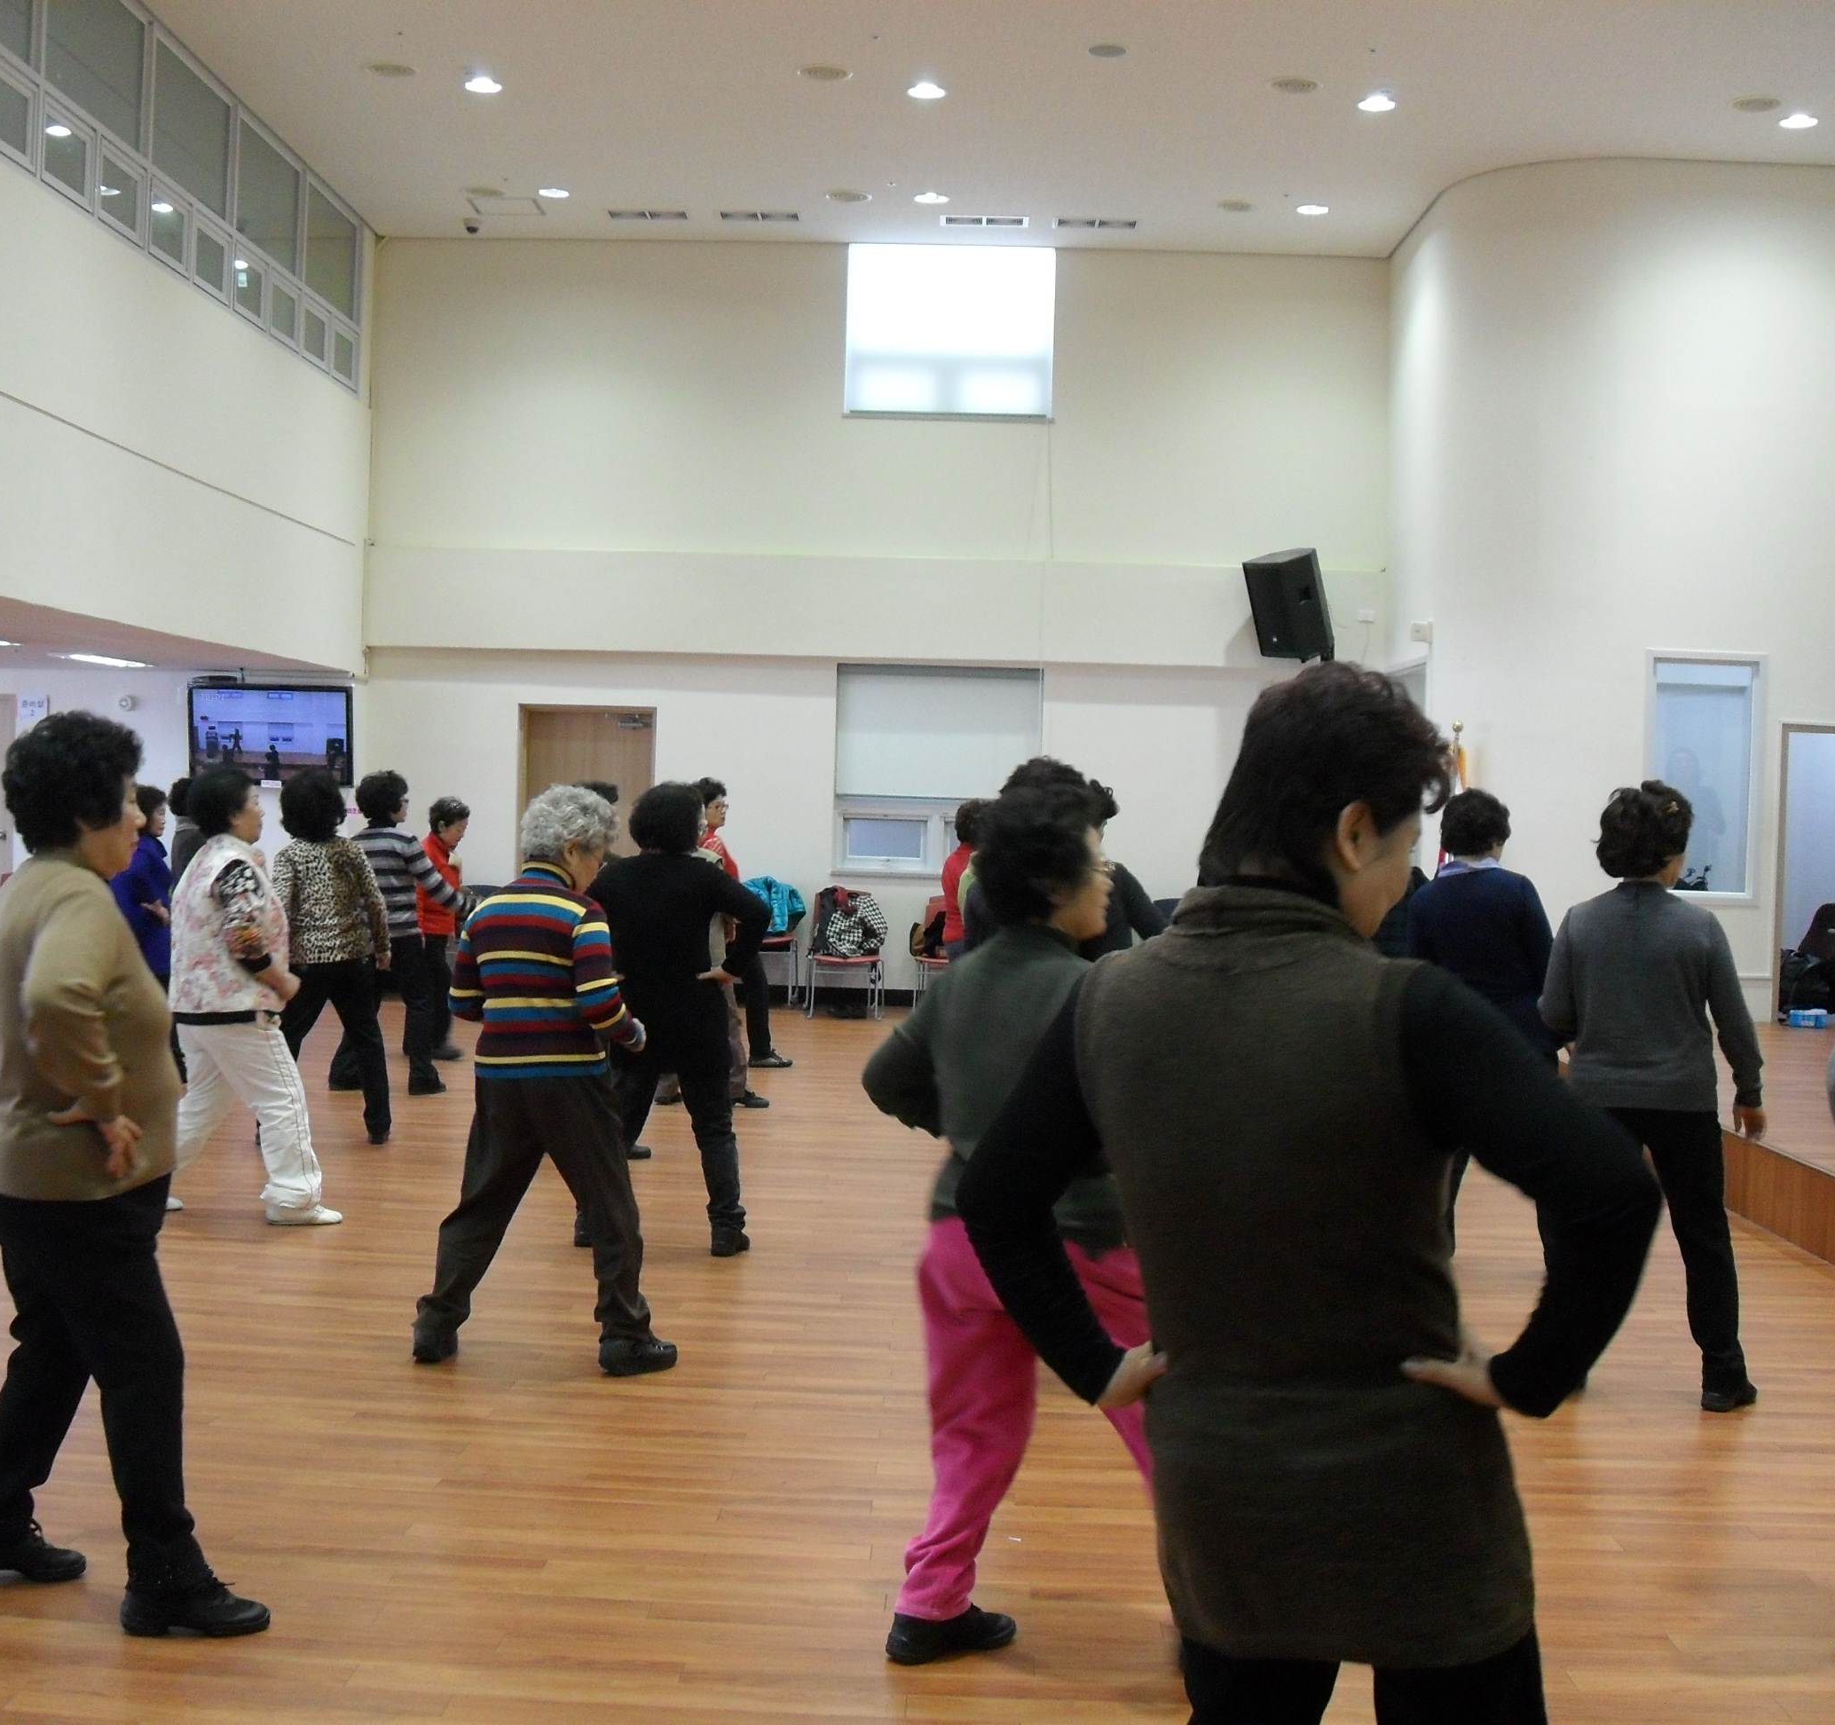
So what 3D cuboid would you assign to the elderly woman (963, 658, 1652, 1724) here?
[{"bbox_3d":[0.395,0.591,2.330,0.700,1.575,0.420,2,1,15],"label":"elderly woman"}]

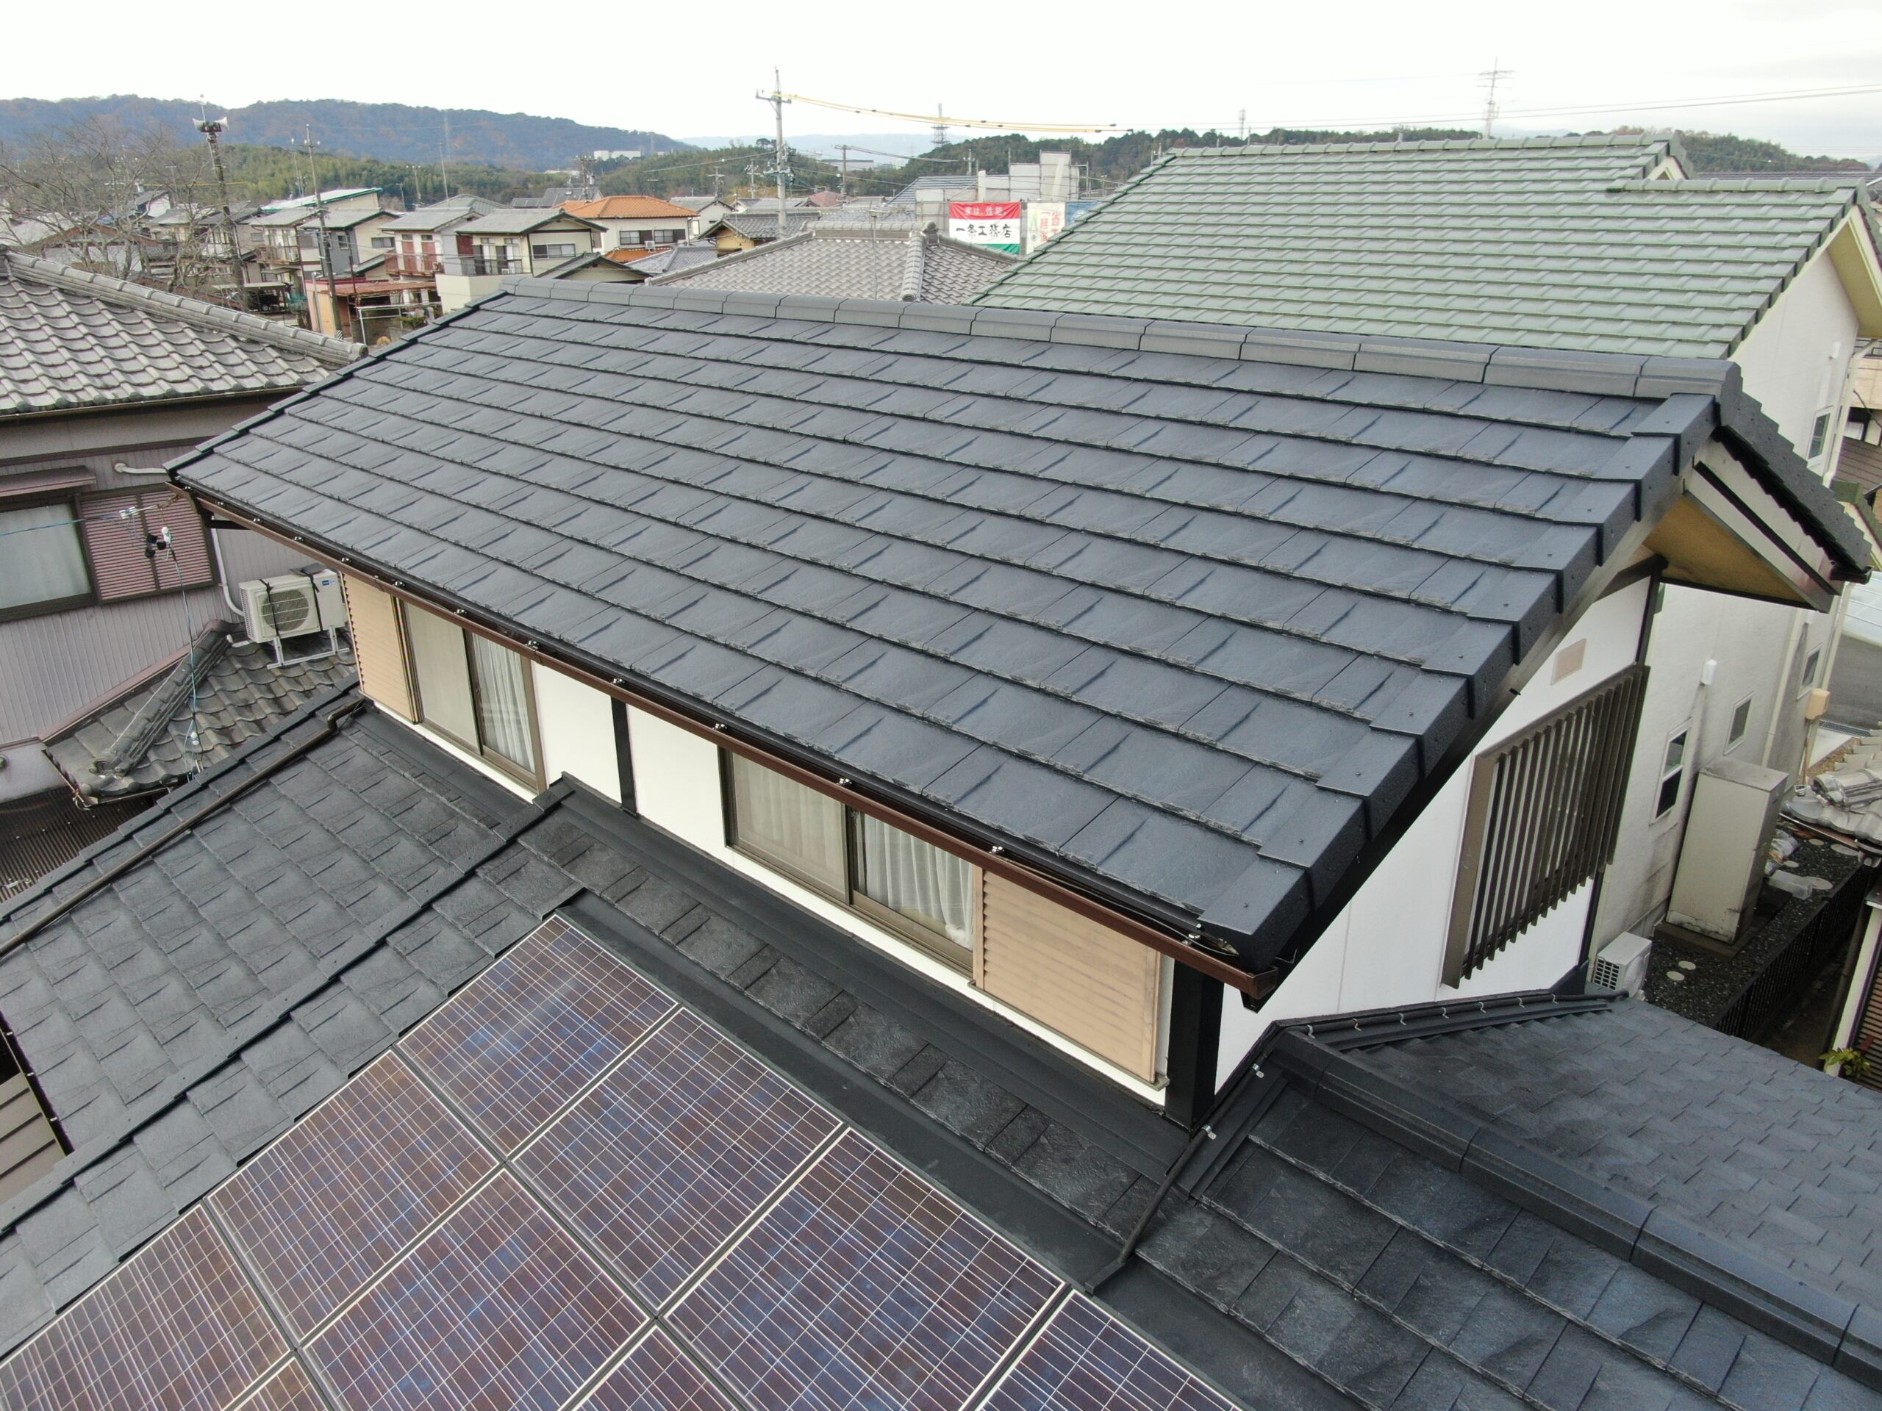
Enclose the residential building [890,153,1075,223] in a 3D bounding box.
[{"bbox_3d":[2.253,-23.389,68.079,10.000,9.800,9.000,0,20,2],"label":"residential building"}]

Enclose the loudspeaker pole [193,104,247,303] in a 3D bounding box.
[{"bbox_3d":[-34.729,-22.780,64.844,2.000,11.850,0.700,0,20,0],"label":"loudspeaker pole"}]

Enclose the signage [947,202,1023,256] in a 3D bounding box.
[{"bbox_3d":[2.042,-22.280,61.029,3.300,2.400,0.060,0,20,2],"label":"signage"}]

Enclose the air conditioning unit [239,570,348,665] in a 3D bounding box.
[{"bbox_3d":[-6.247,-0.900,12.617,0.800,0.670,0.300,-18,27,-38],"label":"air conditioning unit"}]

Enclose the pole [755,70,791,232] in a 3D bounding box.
[{"bbox_3d":[-5.731,-16.456,47.945,0.700,12.480,1.700,16,26,37],"label":"pole"}]

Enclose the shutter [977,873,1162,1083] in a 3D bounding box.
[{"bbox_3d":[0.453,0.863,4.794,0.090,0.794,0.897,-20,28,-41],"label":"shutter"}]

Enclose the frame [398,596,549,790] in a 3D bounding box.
[{"bbox_3d":[-2.990,-0.217,8.219,0.120,1.150,1.770,-19,27,-41],"label":"frame"}]

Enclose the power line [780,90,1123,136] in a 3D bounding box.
[{"bbox_3d":[-0.090,-19.199,42.173,13.700,1.870,0.900,15,25,35],"label":"power line"}]

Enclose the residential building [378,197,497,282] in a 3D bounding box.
[{"bbox_3d":[-32.762,-28.891,86.344,7.000,7.535,8.300,-20,28,-41],"label":"residential building"}]

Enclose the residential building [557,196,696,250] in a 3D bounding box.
[{"bbox_3d":[-24.306,-35.727,102.555,9.000,7.979,6.800,-20,28,-41],"label":"residential building"}]

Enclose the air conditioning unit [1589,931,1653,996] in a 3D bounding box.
[{"bbox_3d":[7.491,2.918,14.363,0.720,0.550,0.290,-19,27,-41],"label":"air conditioning unit"}]

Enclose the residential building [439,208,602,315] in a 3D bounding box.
[{"bbox_3d":[-25.392,-26.302,79.634,7.700,7.438,8.100,-20,28,-41],"label":"residential building"}]

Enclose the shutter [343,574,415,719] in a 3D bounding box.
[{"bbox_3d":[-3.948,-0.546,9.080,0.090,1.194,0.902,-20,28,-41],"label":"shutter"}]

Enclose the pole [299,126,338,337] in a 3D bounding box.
[{"bbox_3d":[-30.436,-22.488,64.787,1.100,11.423,0.500,0,21,0],"label":"pole"}]

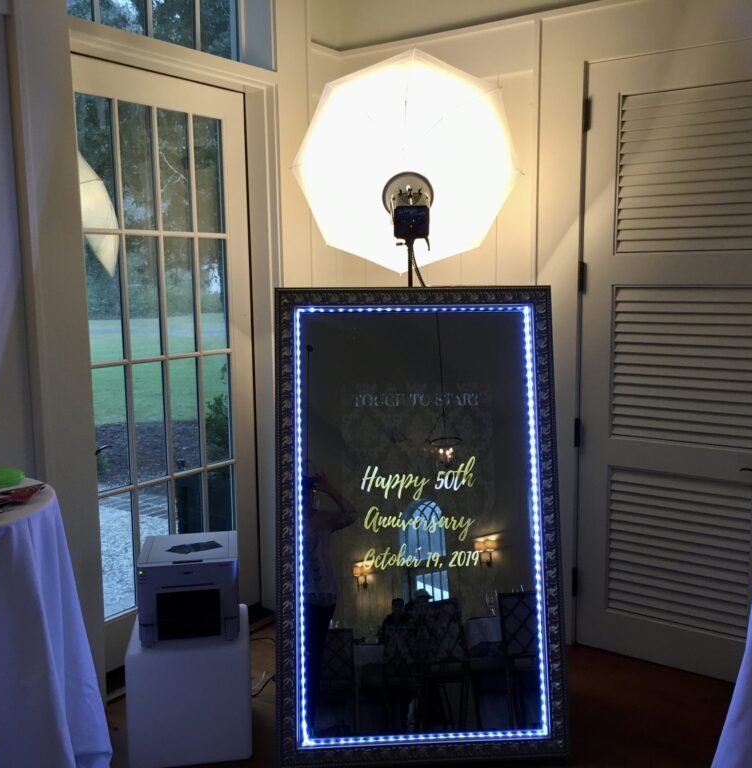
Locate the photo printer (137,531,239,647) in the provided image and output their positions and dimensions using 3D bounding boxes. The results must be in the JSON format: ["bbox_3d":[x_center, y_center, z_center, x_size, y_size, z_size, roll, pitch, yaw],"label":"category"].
[{"bbox_3d":[-0.645,0.708,3.009,0.325,0.280,0.338,-2,8,-9],"label":"photo printer"}]

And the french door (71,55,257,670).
[{"bbox_3d":[-0.900,-0.068,3.648,0.047,2.418,1.056,5,9,35],"label":"french door"}]

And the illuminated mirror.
[{"bbox_3d":[0.144,0.456,2.913,0.936,1.567,0.110,-1,-5,-2],"label":"illuminated mirror"}]

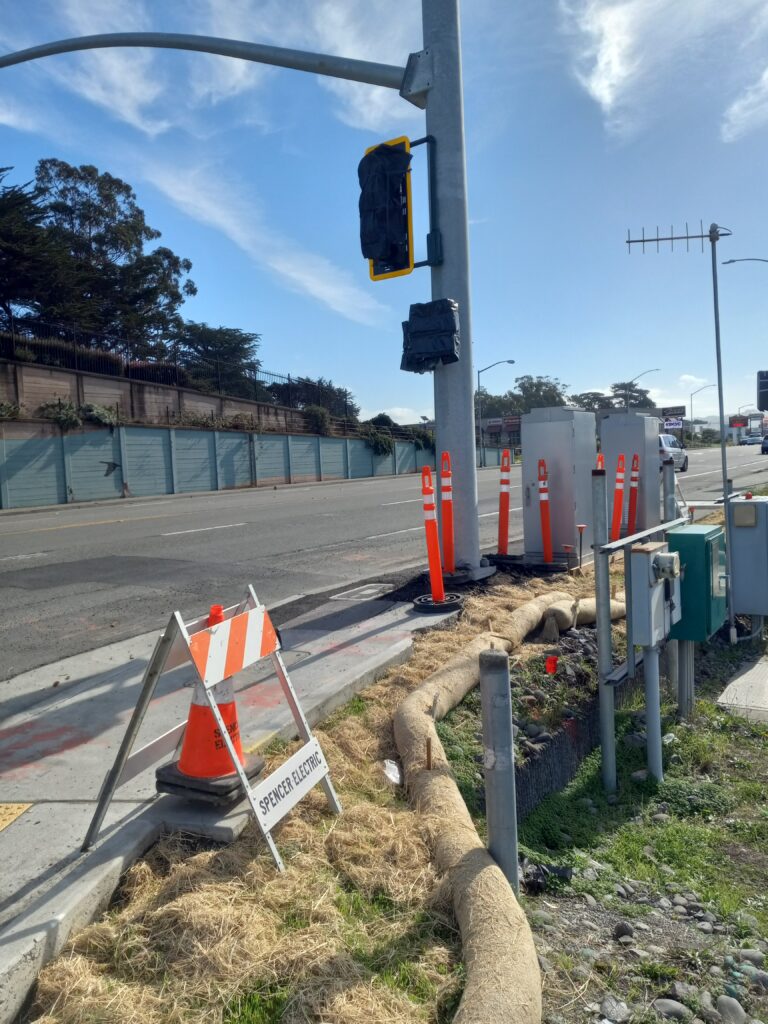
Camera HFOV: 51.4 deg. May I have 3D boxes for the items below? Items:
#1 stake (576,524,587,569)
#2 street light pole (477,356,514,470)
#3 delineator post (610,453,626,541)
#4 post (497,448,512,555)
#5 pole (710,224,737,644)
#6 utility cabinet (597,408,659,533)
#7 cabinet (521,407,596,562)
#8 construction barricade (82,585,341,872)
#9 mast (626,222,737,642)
[{"bbox_3d":[1.948,0.341,7.887,0.090,0.436,0.090,2,4,28],"label":"stake"},{"bbox_3d":[10.552,-9.231,74.938,3.700,10.000,0.350,0,4,27],"label":"street light pole"},{"bbox_3d":[2.803,-0.184,9.568,0.100,1.045,0.100,5,4,27],"label":"delineator post"},{"bbox_3d":[1.164,-0.089,7.669,0.100,1.038,0.100,3,4,28],"label":"post"},{"bbox_3d":[3.227,-0.718,7.578,0.080,3.969,0.080,-4,4,7],"label":"pole"},{"bbox_3d":[3.490,-0.520,11.250,0.620,1.640,0.750,0,4,29],"label":"utility cabinet"},{"bbox_3d":[2.010,-0.285,9.120,0.620,1.680,0.770,0,4,29],"label":"cabinet"},{"bbox_3d":[-0.625,0.765,3.060,0.770,0.880,0.610,0,3,16],"label":"construction barricade"},{"bbox_3d":[2.901,-0.697,7.619,0.968,3.969,0.120,-4,4,7],"label":"mast"}]

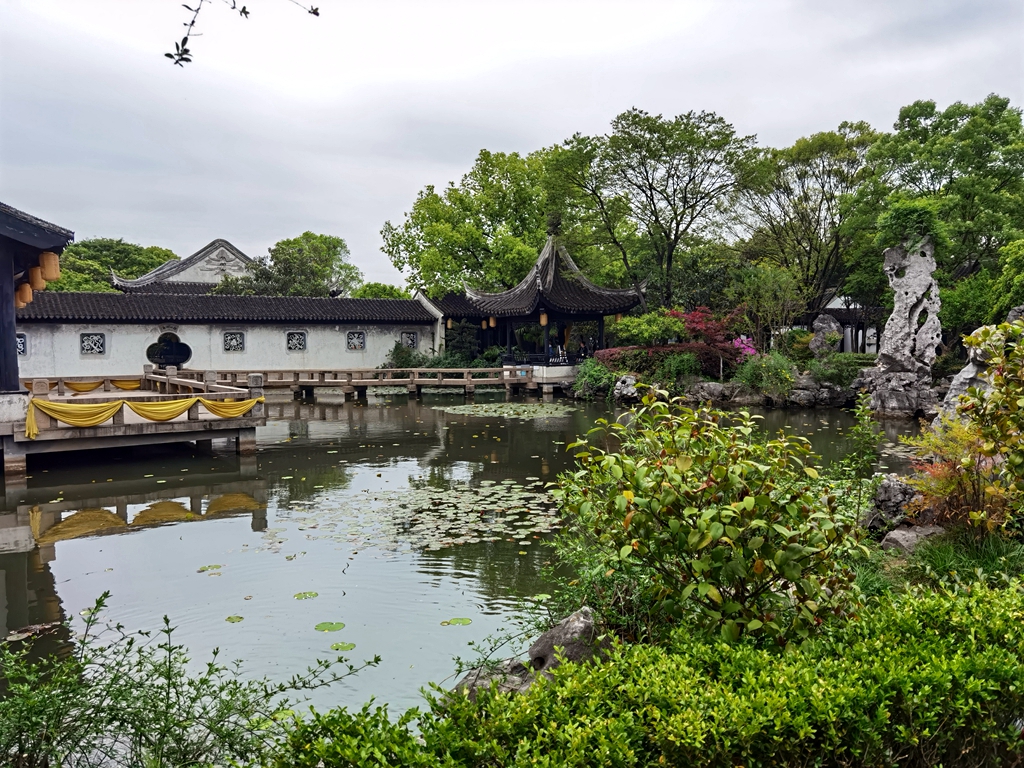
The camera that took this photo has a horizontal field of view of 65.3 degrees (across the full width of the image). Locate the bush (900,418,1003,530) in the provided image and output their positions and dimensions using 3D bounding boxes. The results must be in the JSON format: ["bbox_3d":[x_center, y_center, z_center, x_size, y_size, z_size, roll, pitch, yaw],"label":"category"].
[{"bbox_3d":[3.980,0.780,7.200,0.920,1.020,0.850,0,4,0],"label":"bush"}]

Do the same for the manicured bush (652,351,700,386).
[{"bbox_3d":[5.973,-0.490,29.000,1.750,1.310,1.500,0,3,12],"label":"manicured bush"}]

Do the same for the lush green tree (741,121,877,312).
[{"bbox_3d":[15.272,-7.242,41.000,7.200,12.350,7.000,0,3,20],"label":"lush green tree"}]

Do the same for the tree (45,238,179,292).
[{"bbox_3d":[-31.012,-6.076,62.000,10.500,10.430,10.000,-2,3,-27],"label":"tree"}]

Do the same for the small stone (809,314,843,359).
[{"bbox_3d":[13.345,-1.913,34.000,1.400,2.090,1.150,0,3,21],"label":"small stone"}]

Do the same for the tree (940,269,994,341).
[{"bbox_3d":[16.430,-2.415,29.000,2.600,3.550,2.500,1,3,30],"label":"tree"}]

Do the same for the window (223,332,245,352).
[{"bbox_3d":[-14.758,-2.208,42.400,1.080,1.070,0.150,-2,3,-30],"label":"window"}]

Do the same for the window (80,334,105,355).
[{"bbox_3d":[-20.484,-1.970,39.000,1.080,1.060,0.150,-2,3,-30],"label":"window"}]

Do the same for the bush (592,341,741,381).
[{"bbox_3d":[5.610,-0.853,29.000,5.100,1.350,2.000,0,4,0],"label":"bush"}]

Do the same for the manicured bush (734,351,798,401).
[{"bbox_3d":[8.789,-0.296,27.800,2.200,1.700,1.800,0,4,0],"label":"manicured bush"}]

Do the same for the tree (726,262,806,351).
[{"bbox_3d":[10.037,-2.938,31.500,3.100,3.700,2.800,0,4,0],"label":"tree"}]

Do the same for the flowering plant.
[{"bbox_3d":[8.442,-1.289,29.000,0.900,0.850,0.800,0,4,0],"label":"flowering plant"}]

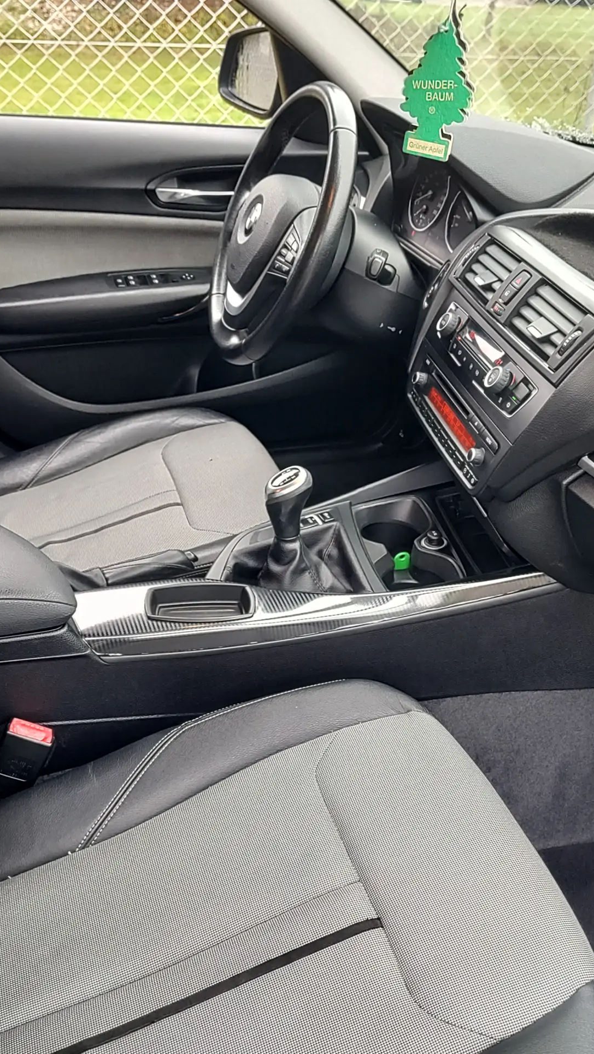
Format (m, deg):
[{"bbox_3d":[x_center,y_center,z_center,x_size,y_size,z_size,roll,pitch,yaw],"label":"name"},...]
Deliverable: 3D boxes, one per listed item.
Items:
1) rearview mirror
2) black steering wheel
[{"bbox_3d":[-0.048,-0.796,1.647,0.125,0.155,0.225,-15,35,-25],"label":"rearview mirror"},{"bbox_3d":[-0.009,-0.398,1.263,0.090,0.375,0.375,12,25,-28],"label":"black steering wheel"}]

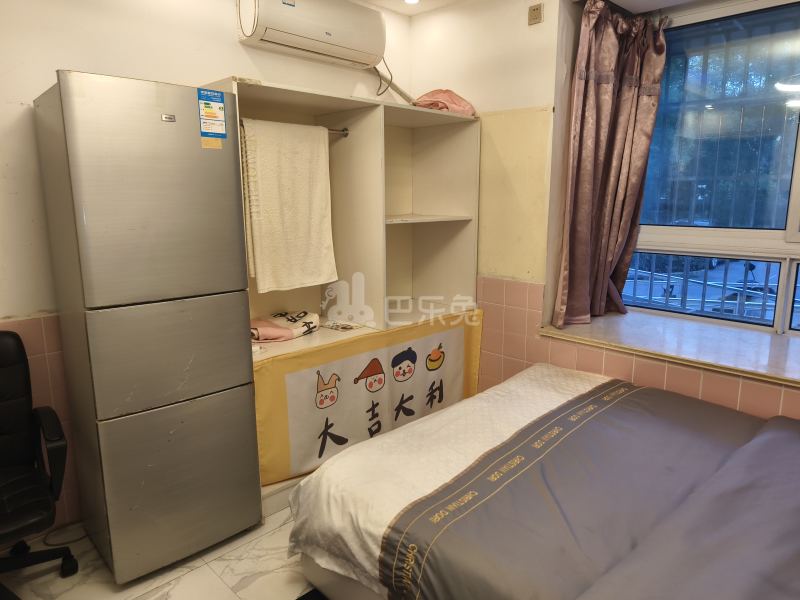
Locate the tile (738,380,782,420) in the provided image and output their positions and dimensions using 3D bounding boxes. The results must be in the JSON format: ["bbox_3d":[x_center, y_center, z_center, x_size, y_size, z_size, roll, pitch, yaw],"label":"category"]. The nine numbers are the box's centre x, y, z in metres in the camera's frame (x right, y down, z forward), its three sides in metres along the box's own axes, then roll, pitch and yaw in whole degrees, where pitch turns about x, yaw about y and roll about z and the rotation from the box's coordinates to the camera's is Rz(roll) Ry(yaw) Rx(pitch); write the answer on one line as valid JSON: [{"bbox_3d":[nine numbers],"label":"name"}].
[{"bbox_3d":[1.478,0.419,2.173,0.015,0.150,0.150,-10,14,-42],"label":"tile"}]

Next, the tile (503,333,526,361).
[{"bbox_3d":[0.664,0.265,3.042,0.015,0.150,0.150,-10,14,-42],"label":"tile"}]

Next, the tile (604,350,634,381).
[{"bbox_3d":[1.071,0.342,2.607,0.015,0.150,0.150,-10,14,-42],"label":"tile"}]

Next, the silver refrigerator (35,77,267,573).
[{"bbox_3d":[-0.960,0.125,2.087,0.553,1.757,0.563,-9,13,-39],"label":"silver refrigerator"}]

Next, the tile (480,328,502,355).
[{"bbox_3d":[0.562,0.245,3.150,0.015,0.150,0.150,-10,14,-42],"label":"tile"}]

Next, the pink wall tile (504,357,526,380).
[{"bbox_3d":[0.669,0.417,3.123,0.150,0.150,0.010,10,15,43],"label":"pink wall tile"}]

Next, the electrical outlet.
[{"bbox_3d":[0.690,-1.459,2.714,0.082,0.086,0.015,10,15,43],"label":"electrical outlet"}]

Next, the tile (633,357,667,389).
[{"bbox_3d":[1.216,0.366,2.583,0.150,0.150,0.010,10,15,43],"label":"tile"}]

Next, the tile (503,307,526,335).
[{"bbox_3d":[0.668,0.121,3.065,0.150,0.150,0.010,10,15,43],"label":"tile"}]

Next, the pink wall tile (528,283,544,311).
[{"bbox_3d":[0.746,-0.014,2.898,0.015,0.150,0.100,-10,14,-42],"label":"pink wall tile"}]

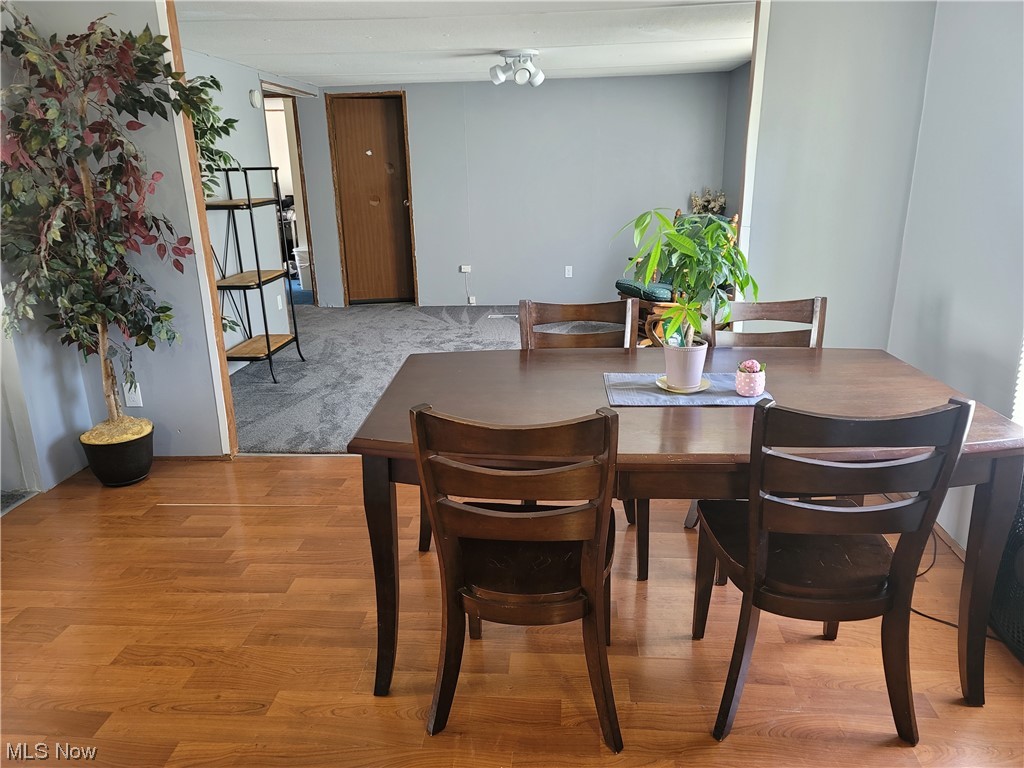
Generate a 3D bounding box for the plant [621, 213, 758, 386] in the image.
[{"bbox_3d":[0.525,-0.254,2.219,0.420,0.532,0.380,0,18,3],"label":"plant"}]

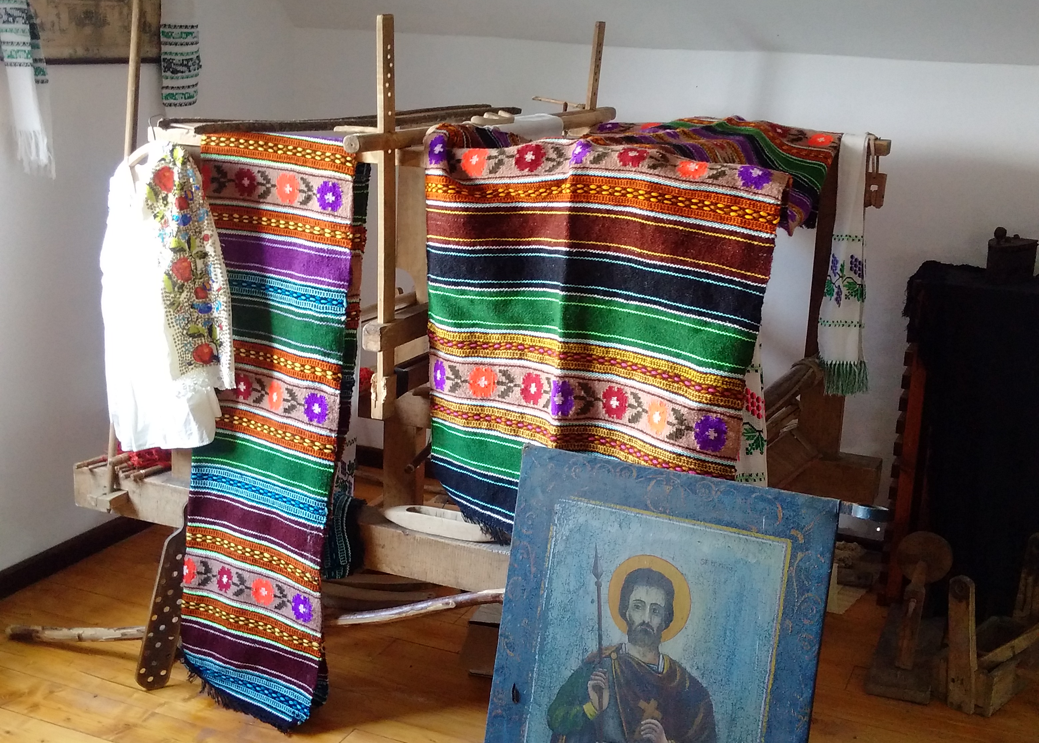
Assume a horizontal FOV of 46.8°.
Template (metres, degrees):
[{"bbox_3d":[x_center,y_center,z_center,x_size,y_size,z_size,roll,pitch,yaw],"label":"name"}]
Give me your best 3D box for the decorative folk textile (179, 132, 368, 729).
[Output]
[{"bbox_3d":[-0.572,0.130,2.706,0.419,1.275,0.195,11,16,31],"label":"decorative folk textile"}]

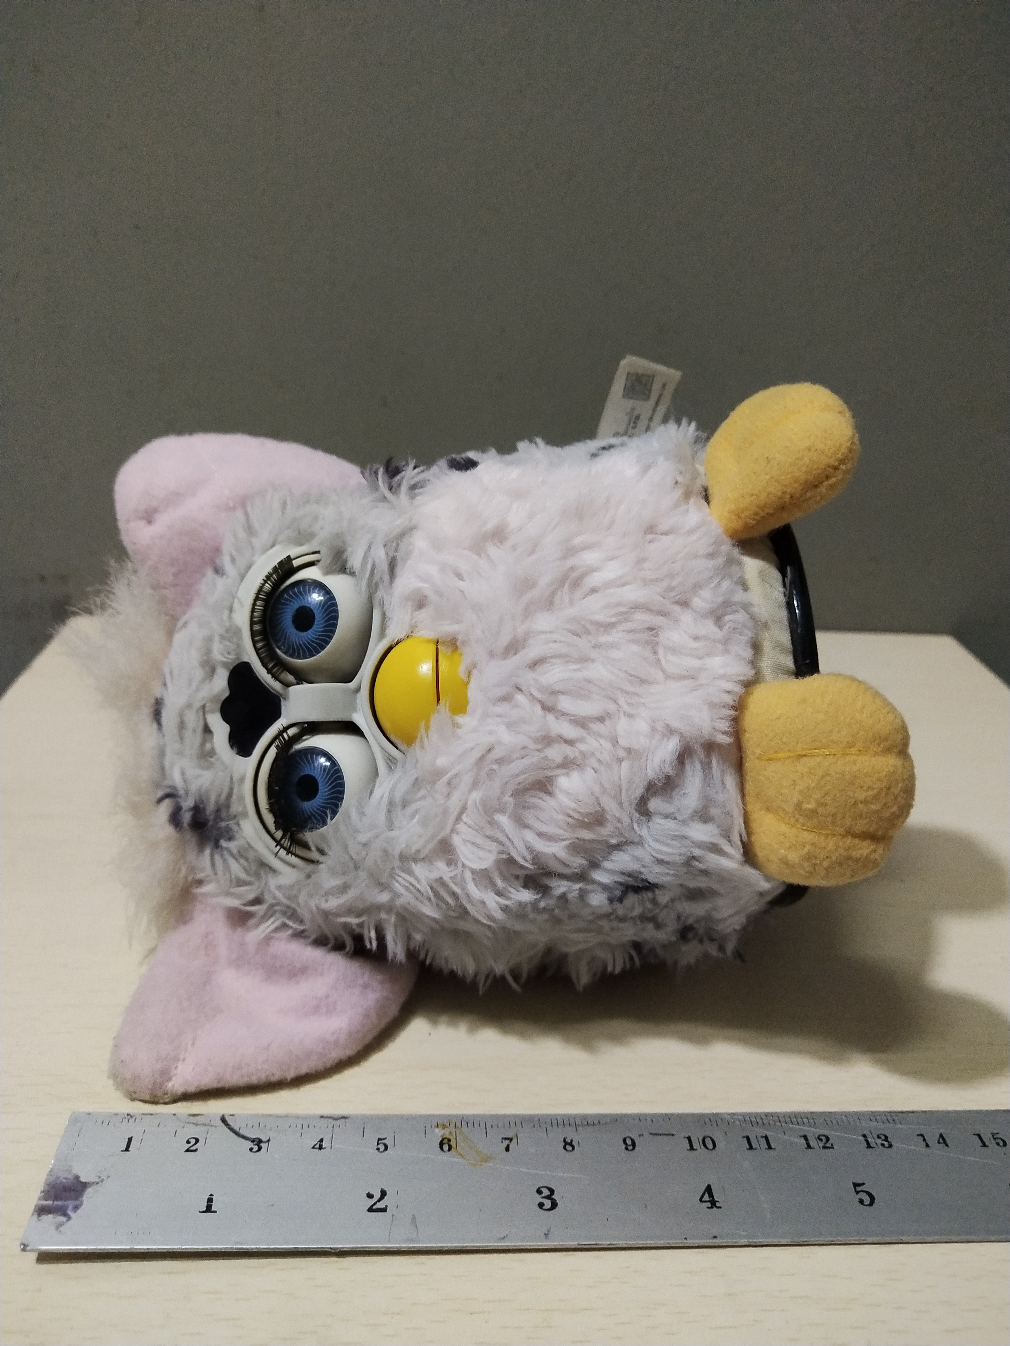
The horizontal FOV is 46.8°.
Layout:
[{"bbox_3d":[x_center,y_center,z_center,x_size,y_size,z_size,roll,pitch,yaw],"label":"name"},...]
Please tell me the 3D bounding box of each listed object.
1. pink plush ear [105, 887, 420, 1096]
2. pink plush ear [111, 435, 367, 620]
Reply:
[{"bbox_3d":[-0.043,0.054,0.210,0.057,0.019,0.037,-5,57,-30],"label":"pink plush ear"},{"bbox_3d":[-0.050,-0.030,0.233,0.055,0.037,0.018,-9,4,-27],"label":"pink plush ear"}]

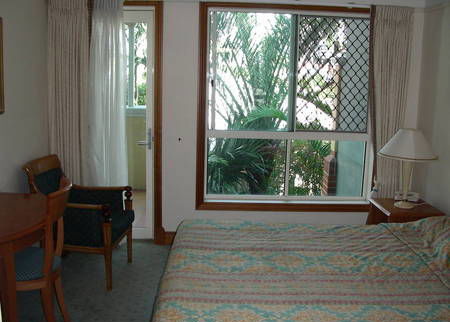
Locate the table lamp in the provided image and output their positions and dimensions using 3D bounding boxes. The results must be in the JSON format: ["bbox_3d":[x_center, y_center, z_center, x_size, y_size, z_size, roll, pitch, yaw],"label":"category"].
[{"bbox_3d":[1.558,0.057,4.250,0.512,0.671,0.496,1,10,-1],"label":"table lamp"}]

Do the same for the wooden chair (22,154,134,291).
[{"bbox_3d":[-1.082,0.450,3.791,0.676,0.902,0.628,2,10,4],"label":"wooden chair"}]

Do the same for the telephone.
[{"bbox_3d":[1.642,0.321,4.484,0.210,0.078,0.170,3,10,10],"label":"telephone"}]

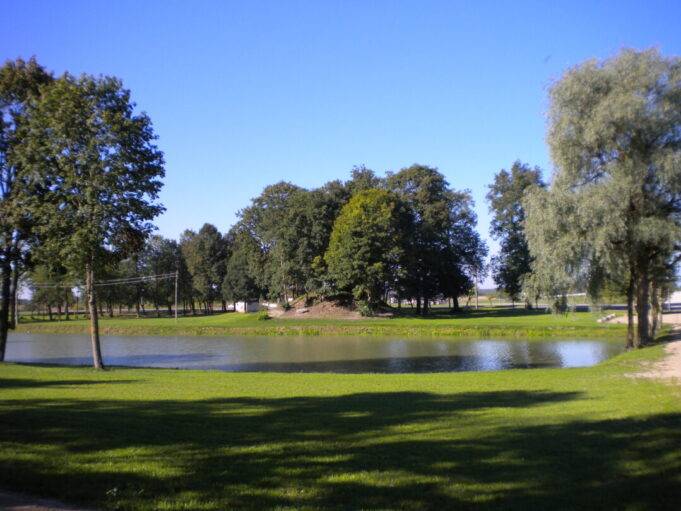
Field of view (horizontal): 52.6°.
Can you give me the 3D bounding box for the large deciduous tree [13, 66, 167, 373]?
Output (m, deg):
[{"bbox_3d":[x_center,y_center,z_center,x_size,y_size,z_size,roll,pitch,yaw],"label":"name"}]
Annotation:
[{"bbox_3d":[-9.658,-1.308,26.500,5.800,11.310,5.600,0,-3,0],"label":"large deciduous tree"}]

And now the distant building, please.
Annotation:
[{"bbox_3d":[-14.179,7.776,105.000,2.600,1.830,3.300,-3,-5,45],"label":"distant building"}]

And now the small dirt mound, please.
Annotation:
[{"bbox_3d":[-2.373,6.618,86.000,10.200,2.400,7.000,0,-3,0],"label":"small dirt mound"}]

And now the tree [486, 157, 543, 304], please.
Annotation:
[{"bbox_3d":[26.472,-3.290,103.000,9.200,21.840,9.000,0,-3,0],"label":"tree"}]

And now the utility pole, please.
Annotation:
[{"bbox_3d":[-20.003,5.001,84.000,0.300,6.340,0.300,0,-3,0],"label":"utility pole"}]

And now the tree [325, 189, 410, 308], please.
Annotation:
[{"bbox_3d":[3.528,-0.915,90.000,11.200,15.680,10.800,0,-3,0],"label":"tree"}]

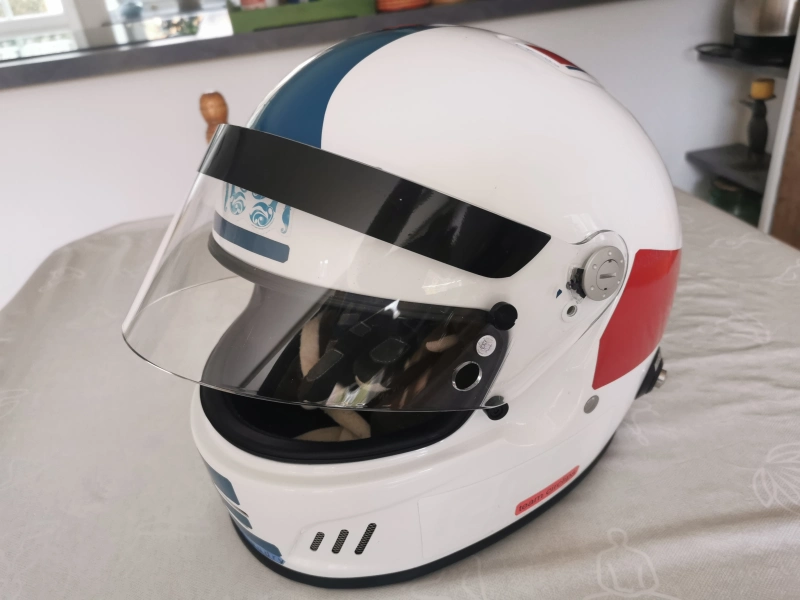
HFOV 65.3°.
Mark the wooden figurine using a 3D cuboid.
[{"bbox_3d":[-0.230,-0.194,0.847,0.042,0.165,0.042,-15,30,-12],"label":"wooden figurine"}]

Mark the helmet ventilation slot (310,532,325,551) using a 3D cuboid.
[{"bbox_3d":[-0.041,0.119,0.309,0.004,0.017,0.005,22,32,-2],"label":"helmet ventilation slot"}]

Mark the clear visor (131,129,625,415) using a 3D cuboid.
[{"bbox_3d":[-0.041,-0.034,0.337,0.201,0.111,0.258,-10,23,-44],"label":"clear visor"}]

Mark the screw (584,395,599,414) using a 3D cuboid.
[{"bbox_3d":[0.104,0.057,0.338,0.013,0.013,0.004,-29,35,-33],"label":"screw"}]

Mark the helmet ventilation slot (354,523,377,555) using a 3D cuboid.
[{"bbox_3d":[-0.017,0.117,0.306,0.004,0.024,0.005,19,27,-12],"label":"helmet ventilation slot"}]

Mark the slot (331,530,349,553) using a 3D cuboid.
[{"bbox_3d":[-0.029,0.118,0.307,0.004,0.020,0.005,19,29,-6],"label":"slot"}]

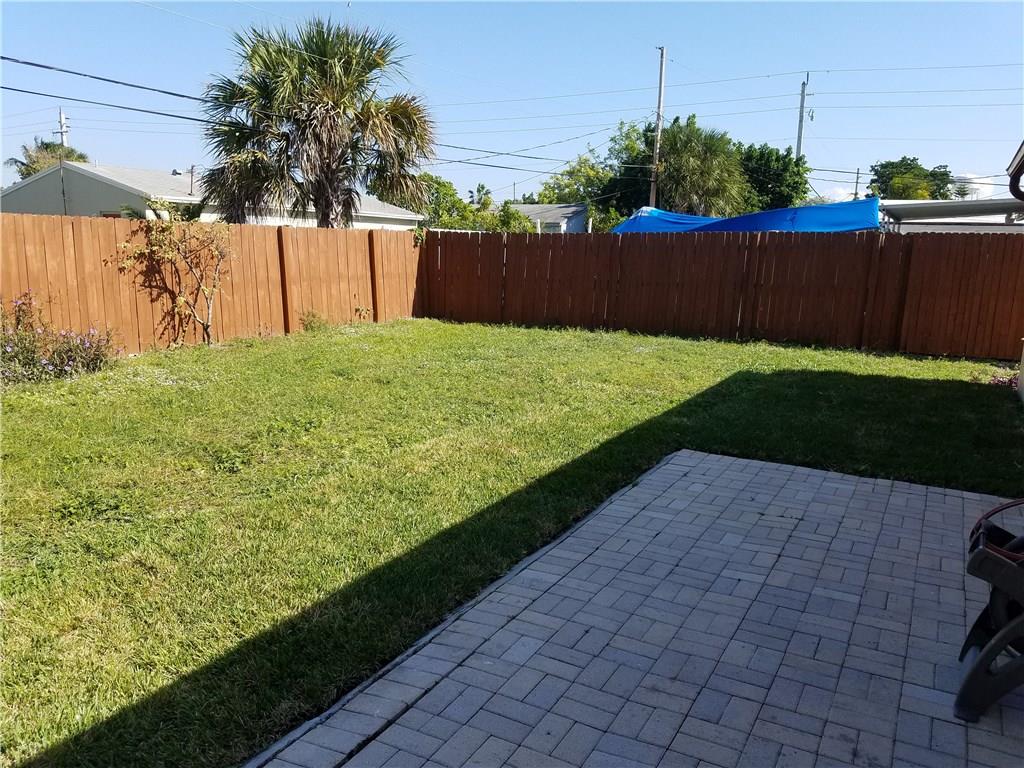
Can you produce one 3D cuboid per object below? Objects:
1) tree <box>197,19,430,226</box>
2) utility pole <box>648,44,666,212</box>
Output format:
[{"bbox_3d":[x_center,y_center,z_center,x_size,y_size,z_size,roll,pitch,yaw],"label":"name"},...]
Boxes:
[{"bbox_3d":[-3.932,-4.320,15.825,4.800,5.940,4.600,-2,10,-14],"label":"tree"},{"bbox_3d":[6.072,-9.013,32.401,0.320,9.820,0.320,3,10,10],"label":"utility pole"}]

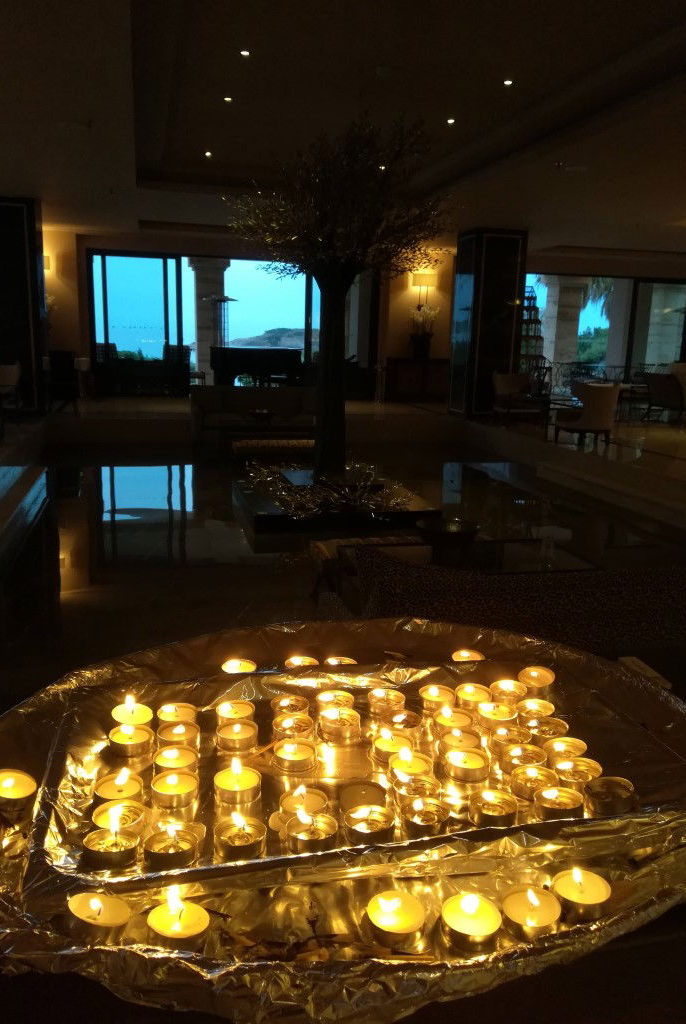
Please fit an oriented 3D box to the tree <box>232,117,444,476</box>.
[{"bbox_3d":[-0.058,-1.955,7.270,2.050,3.300,2.050,-2,14,-14],"label":"tree"}]

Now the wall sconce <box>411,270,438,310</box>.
[{"bbox_3d":[1.717,-4.617,16.106,0.510,0.750,0.220,-2,14,-14],"label":"wall sconce"}]

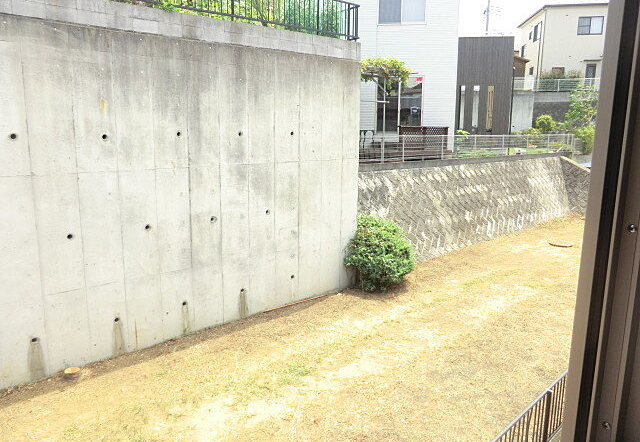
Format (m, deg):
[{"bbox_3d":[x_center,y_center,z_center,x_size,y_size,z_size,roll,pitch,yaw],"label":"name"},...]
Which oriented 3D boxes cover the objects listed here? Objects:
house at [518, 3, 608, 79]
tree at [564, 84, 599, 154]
[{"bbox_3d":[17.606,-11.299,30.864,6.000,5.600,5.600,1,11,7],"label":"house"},{"bbox_3d":[13.785,-5.383,23.300,2.100,3.600,2.000,1,11,7],"label":"tree"}]

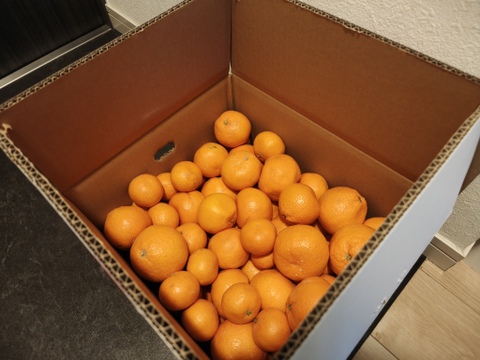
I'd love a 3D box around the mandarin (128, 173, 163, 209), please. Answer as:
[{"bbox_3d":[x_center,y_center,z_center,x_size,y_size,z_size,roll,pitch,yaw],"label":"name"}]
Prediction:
[{"bbox_3d":[-0.150,0.018,0.510,0.053,0.051,0.053,-4,57,0],"label":"mandarin"}]

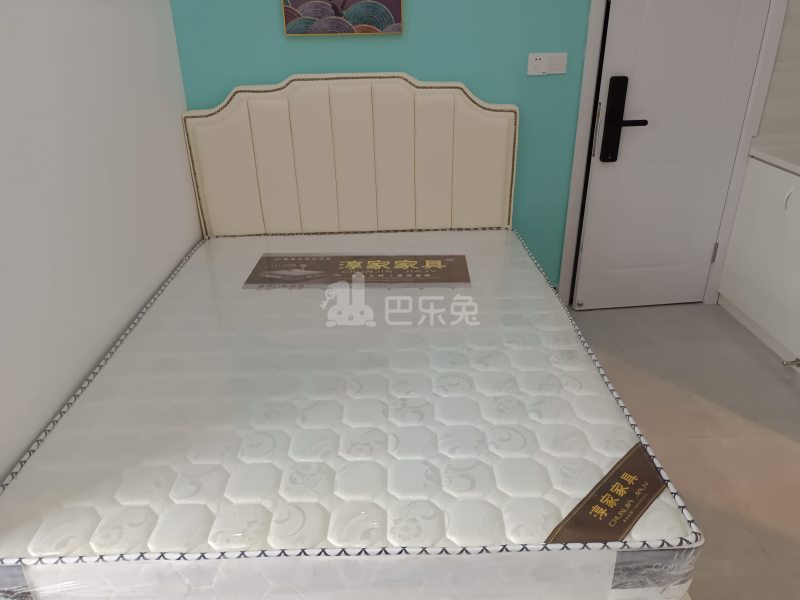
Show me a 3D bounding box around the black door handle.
[{"bbox_3d":[1.034,-0.819,2.639,0.190,0.377,0.065,-3,26,-4],"label":"black door handle"}]

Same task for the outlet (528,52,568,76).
[{"bbox_3d":[0.662,-1.058,2.590,0.171,0.087,0.012,-2,26,0],"label":"outlet"}]

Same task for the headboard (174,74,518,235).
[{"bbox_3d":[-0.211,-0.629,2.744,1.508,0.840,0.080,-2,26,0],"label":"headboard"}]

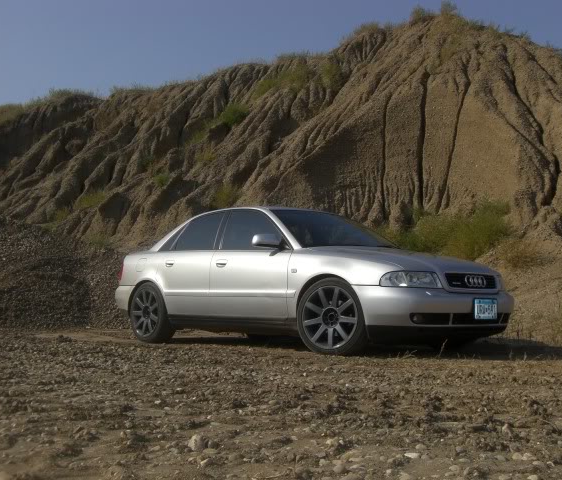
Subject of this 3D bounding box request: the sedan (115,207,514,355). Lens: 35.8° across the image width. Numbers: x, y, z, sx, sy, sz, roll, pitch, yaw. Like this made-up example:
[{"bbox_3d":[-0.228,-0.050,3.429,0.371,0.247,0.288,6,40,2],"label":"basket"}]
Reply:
[{"bbox_3d":[0.105,0.349,8.508,1.770,1.390,4.480,5,-6,-43],"label":"sedan"}]

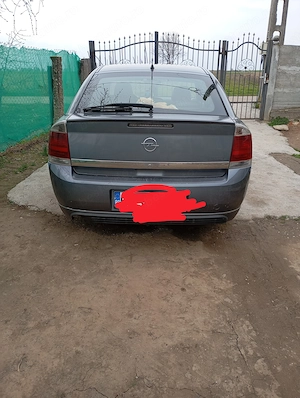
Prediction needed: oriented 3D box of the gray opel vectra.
[{"bbox_3d":[0.050,-1.094,4.516,1.800,1.460,4.600,1,22,2],"label":"gray opel vectra"}]

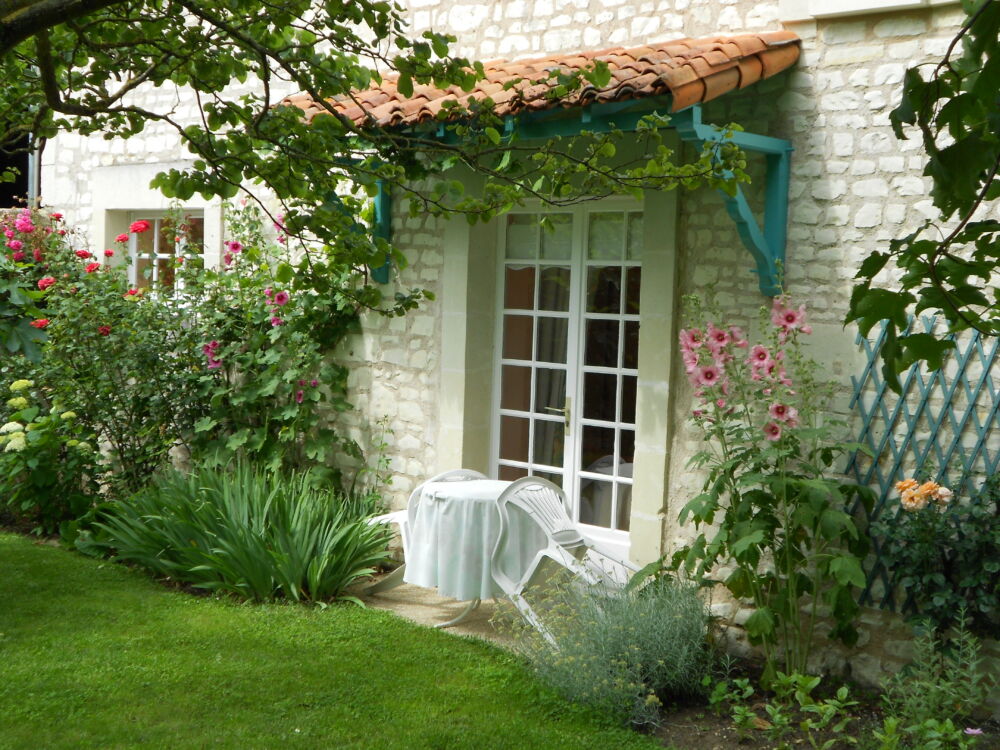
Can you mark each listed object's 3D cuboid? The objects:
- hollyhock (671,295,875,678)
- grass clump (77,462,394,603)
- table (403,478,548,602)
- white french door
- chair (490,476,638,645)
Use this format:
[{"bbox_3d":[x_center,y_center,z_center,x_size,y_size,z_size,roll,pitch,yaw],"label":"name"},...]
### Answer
[{"bbox_3d":[1.445,0.573,7.421,0.780,1.950,0.620,5,5,40],"label":"hollyhock"},{"bbox_3d":[-1.746,0.953,9.466,2.250,0.640,1.000,5,5,40],"label":"grass clump"},{"bbox_3d":[-0.083,1.034,8.215,0.850,0.740,0.850,2,4,0],"label":"table"},{"bbox_3d":[0.485,-0.032,9.007,1.340,2.170,0.090,5,5,40],"label":"white french door"},{"bbox_3d":[0.305,1.030,7.791,0.800,0.550,0.560,43,25,27],"label":"chair"}]

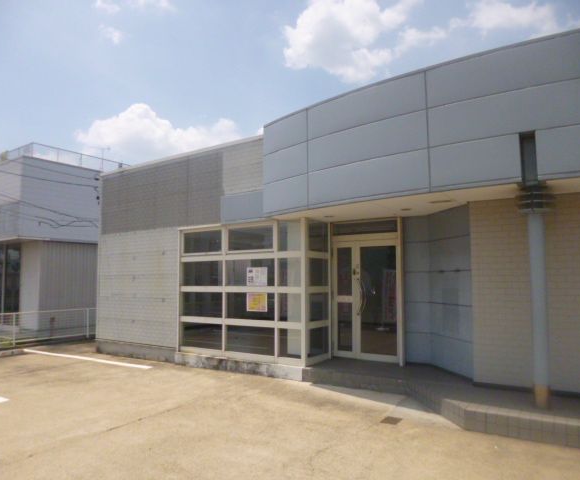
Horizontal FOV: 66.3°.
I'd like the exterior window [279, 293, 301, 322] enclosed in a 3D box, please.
[{"bbox_3d":[-0.015,1.066,7.030,0.450,0.447,0.080,-4,-7,34],"label":"exterior window"}]

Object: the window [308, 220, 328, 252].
[{"bbox_3d":[0.479,-0.066,7.362,0.080,0.485,0.654,-4,-7,34],"label":"window"}]

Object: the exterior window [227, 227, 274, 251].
[{"bbox_3d":[-0.690,-0.027,7.592,0.989,0.392,0.080,-4,-7,34],"label":"exterior window"}]

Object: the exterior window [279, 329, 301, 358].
[{"bbox_3d":[-0.015,1.621,6.977,0.447,0.453,0.080,-4,-7,34],"label":"exterior window"}]

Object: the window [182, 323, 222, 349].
[{"bbox_3d":[-1.607,1.733,8.049,1.018,0.445,0.080,-4,-7,34],"label":"window"}]

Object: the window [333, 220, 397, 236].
[{"bbox_3d":[1.217,-0.201,7.274,1.142,0.212,0.080,-4,-7,34],"label":"window"}]

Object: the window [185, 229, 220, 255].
[{"bbox_3d":[-1.592,0.050,8.036,0.972,0.398,0.080,-4,-7,34],"label":"window"}]

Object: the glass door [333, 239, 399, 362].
[{"bbox_3d":[1.201,0.967,7.174,1.148,1.915,0.080,-4,-7,34],"label":"glass door"}]

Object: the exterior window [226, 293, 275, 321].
[{"bbox_3d":[-0.688,1.112,7.483,1.056,0.447,0.080,-4,-7,34],"label":"exterior window"}]

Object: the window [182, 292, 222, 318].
[{"bbox_3d":[-1.619,1.180,8.109,1.026,0.452,0.080,-4,-7,34],"label":"window"}]

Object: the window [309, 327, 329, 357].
[{"bbox_3d":[0.453,1.594,6.950,0.080,0.426,0.646,-4,-7,34],"label":"window"}]

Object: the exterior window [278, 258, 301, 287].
[{"bbox_3d":[-0.007,0.508,6.912,0.443,0.449,0.080,-4,-7,34],"label":"exterior window"}]

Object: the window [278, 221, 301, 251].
[{"bbox_3d":[-0.013,-0.070,7.136,0.451,0.496,0.080,-4,-7,34],"label":"window"}]

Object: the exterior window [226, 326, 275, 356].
[{"bbox_3d":[-0.666,1.641,7.253,1.040,0.434,0.080,-4,-7,34],"label":"exterior window"}]

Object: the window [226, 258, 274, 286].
[{"bbox_3d":[-0.678,0.552,7.365,1.053,0.448,0.080,-4,-7,34],"label":"window"}]

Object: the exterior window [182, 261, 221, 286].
[{"bbox_3d":[-1.591,0.614,7.981,0.991,0.449,0.080,-4,-7,34],"label":"exterior window"}]

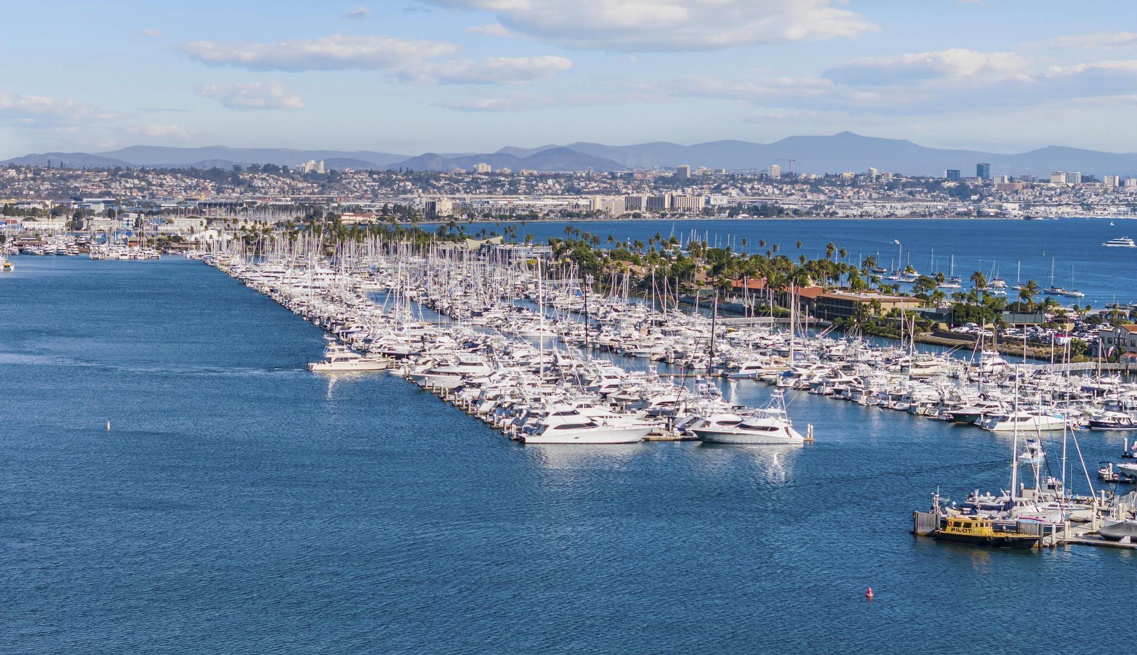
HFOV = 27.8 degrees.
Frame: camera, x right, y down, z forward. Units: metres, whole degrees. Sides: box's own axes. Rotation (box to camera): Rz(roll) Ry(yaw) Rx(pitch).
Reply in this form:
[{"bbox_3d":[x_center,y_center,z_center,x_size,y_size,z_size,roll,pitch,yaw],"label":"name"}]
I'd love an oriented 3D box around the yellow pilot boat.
[{"bbox_3d":[58.200,28.143,319.463,14.500,3.500,4.300,2,4,28],"label":"yellow pilot boat"}]

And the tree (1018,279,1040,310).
[{"bbox_3d":[170.300,-11.394,850.848,7.400,12.300,7.400,0,3,0],"label":"tree"}]

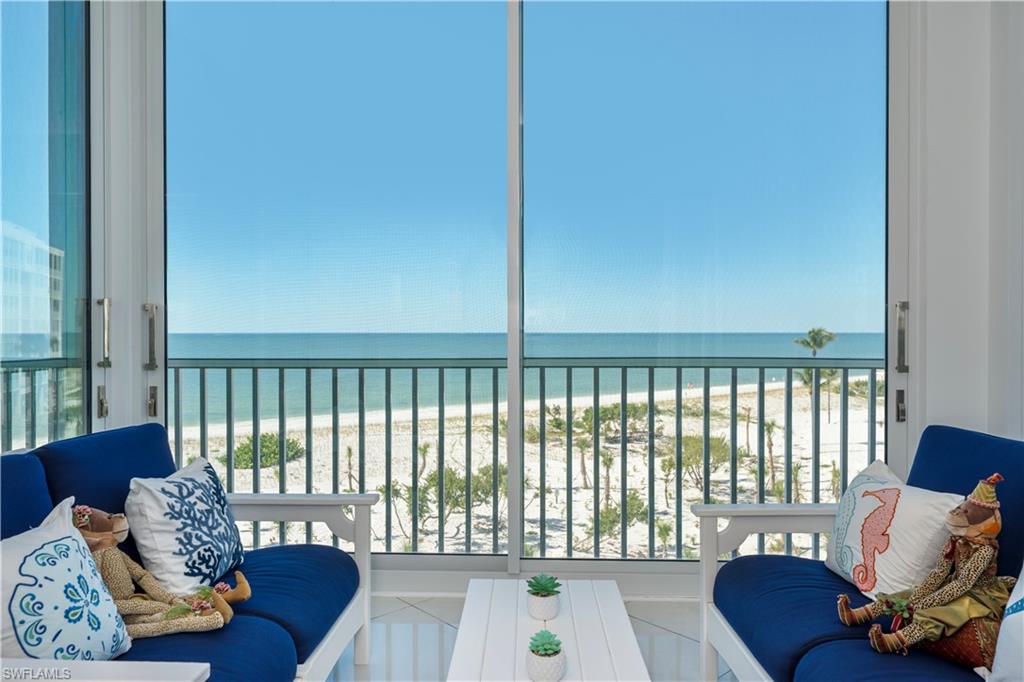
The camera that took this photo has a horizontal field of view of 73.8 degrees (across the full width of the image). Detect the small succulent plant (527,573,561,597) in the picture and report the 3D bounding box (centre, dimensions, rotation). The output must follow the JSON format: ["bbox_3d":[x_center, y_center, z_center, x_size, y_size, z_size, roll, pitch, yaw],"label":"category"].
[{"bbox_3d":[0.083,0.637,1.790,0.090,0.050,0.090,0,1,0],"label":"small succulent plant"}]

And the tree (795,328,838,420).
[{"bbox_3d":[33.466,3.572,75.000,4.600,10.300,4.600,0,1,0],"label":"tree"}]

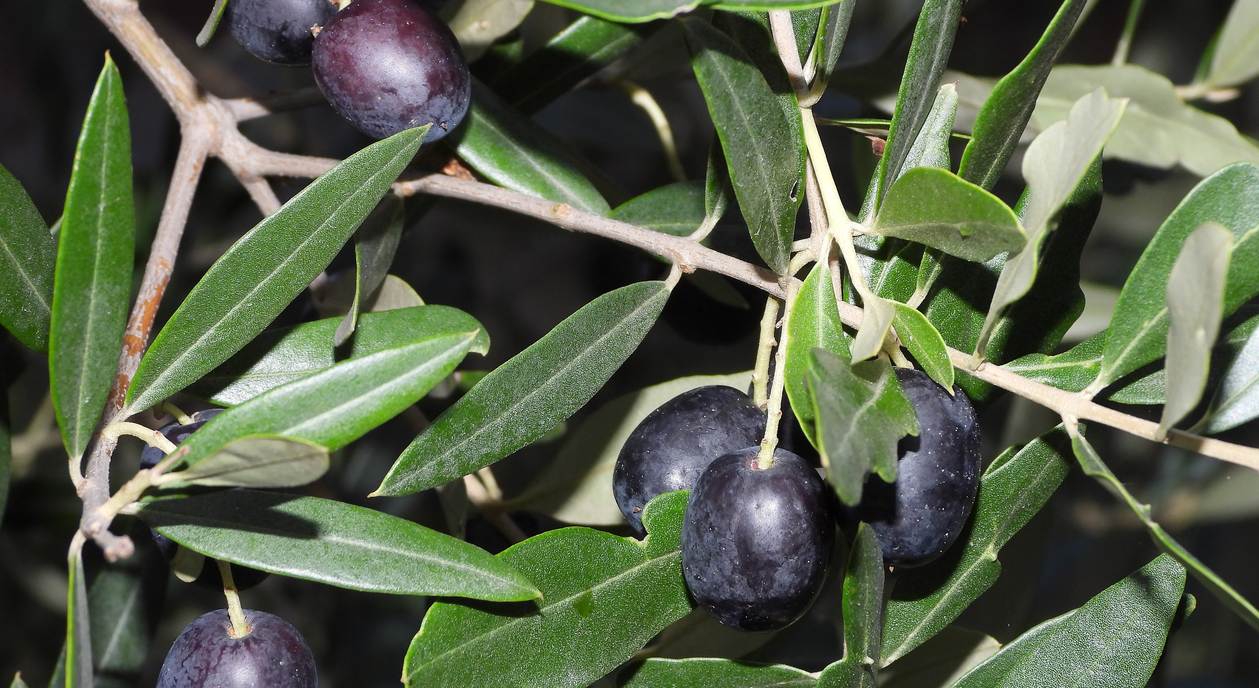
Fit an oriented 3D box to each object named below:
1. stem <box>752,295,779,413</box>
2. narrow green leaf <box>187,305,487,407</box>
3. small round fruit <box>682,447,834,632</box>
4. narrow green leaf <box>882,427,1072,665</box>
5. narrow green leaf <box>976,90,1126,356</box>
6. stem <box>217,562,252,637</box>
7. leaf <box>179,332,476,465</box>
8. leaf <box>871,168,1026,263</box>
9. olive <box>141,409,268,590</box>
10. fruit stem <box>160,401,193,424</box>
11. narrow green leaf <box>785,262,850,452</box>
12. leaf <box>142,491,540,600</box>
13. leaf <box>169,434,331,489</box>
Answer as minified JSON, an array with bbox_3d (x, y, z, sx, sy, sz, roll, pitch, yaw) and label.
[{"bbox_3d":[0.017,0.001,0.652,0.002,0.015,0.002,7,19,0],"label":"stem"},{"bbox_3d":[-0.037,0.003,0.657,0.039,0.011,0.004,-10,-34,7],"label":"narrow green leaf"},{"bbox_3d":[0.016,0.024,0.650,0.019,0.024,0.019,2,27,0],"label":"small round fruit"},{"bbox_3d":[0.043,0.025,0.677,0.012,0.039,0.006,38,-6,11],"label":"narrow green leaf"},{"bbox_3d":[0.051,-0.014,0.641,0.009,0.040,0.004,37,29,19],"label":"narrow green leaf"},{"bbox_3d":[-0.049,0.030,0.640,0.002,0.011,0.002,-16,0,0],"label":"stem"},{"bbox_3d":[-0.037,0.007,0.642,0.041,0.010,0.006,-24,-26,11],"label":"leaf"},{"bbox_3d":[0.039,-0.016,0.641,0.022,0.012,0.006,5,-14,34],"label":"leaf"},{"bbox_3d":[-0.049,0.019,0.630,0.018,0.022,0.018,-23,21,0],"label":"olive"},{"bbox_3d":[-0.057,0.008,0.660,0.005,0.001,0.001,38,0,0],"label":"fruit stem"},{"bbox_3d":[0.022,0.001,0.612,0.007,0.023,0.003,2,-12,0],"label":"narrow green leaf"},{"bbox_3d":[-0.034,0.023,0.613,0.048,0.011,0.004,13,-25,0],"label":"leaf"},{"bbox_3d":[-0.046,0.015,0.633,0.025,0.008,0.003,-10,34,33],"label":"leaf"}]

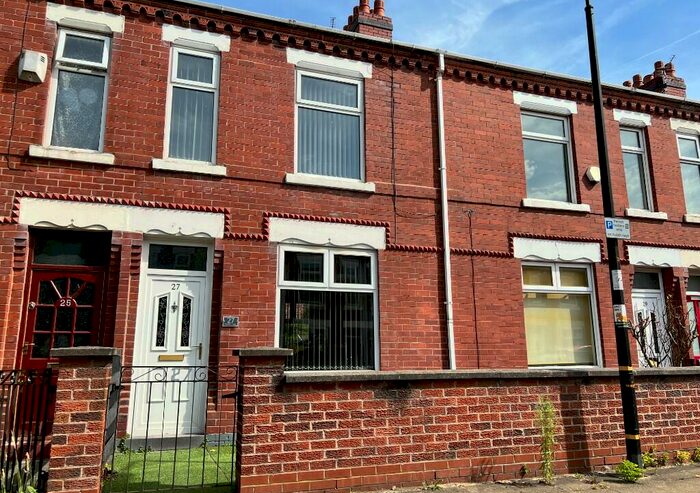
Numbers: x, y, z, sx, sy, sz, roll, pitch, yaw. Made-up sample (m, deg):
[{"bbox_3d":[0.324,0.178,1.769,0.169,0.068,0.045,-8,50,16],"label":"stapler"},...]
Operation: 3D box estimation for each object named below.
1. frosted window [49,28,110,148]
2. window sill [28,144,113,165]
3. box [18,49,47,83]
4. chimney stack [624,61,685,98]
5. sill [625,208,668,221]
[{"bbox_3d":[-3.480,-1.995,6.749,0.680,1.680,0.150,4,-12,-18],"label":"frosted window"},{"bbox_3d":[-3.443,-1.111,6.561,0.931,0.134,0.160,4,-13,-19],"label":"window sill"},{"bbox_3d":[-3.919,-2.238,6.491,0.285,0.375,0.120,4,-12,-18],"label":"box"},{"bbox_3d":[8.999,-4.489,15.538,0.860,1.300,1.280,4,-12,-18],"label":"chimney stack"},{"bbox_3d":[5.353,-0.566,9.590,0.965,0.134,0.160,4,-13,-19],"label":"sill"}]

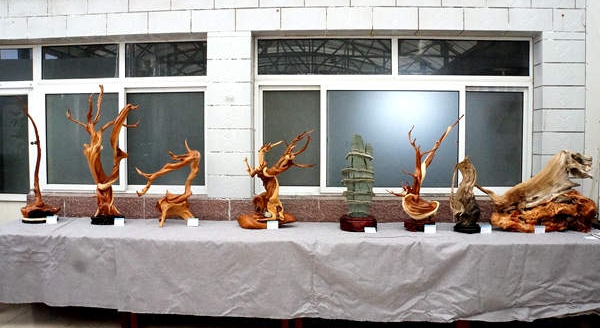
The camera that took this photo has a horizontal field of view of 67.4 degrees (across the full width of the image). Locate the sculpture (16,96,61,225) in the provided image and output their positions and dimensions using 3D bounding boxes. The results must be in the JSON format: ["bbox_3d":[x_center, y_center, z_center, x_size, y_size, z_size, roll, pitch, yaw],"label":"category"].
[{"bbox_3d":[-2.370,-0.033,4.050,0.360,1.130,0.250,0,3,3],"label":"sculpture"}]

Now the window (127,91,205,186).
[{"bbox_3d":[-1.303,-0.245,4.374,0.771,0.917,0.050,0,2,3],"label":"window"}]

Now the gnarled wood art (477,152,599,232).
[{"bbox_3d":[1.960,0.222,3.750,0.940,0.650,0.400,0,3,3],"label":"gnarled wood art"}]

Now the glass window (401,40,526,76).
[{"bbox_3d":[1.514,-0.976,4.155,1.189,0.334,0.050,0,2,3],"label":"glass window"}]

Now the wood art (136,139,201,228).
[{"bbox_3d":[-1.180,0.168,3.990,0.560,0.740,0.290,0,3,3],"label":"wood art"}]

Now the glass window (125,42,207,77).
[{"bbox_3d":[-1.318,-1.023,4.380,0.820,0.345,0.050,0,3,3],"label":"glass window"}]

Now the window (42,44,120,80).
[{"bbox_3d":[-2.151,-0.997,4.409,0.775,0.326,0.050,0,2,3],"label":"window"}]

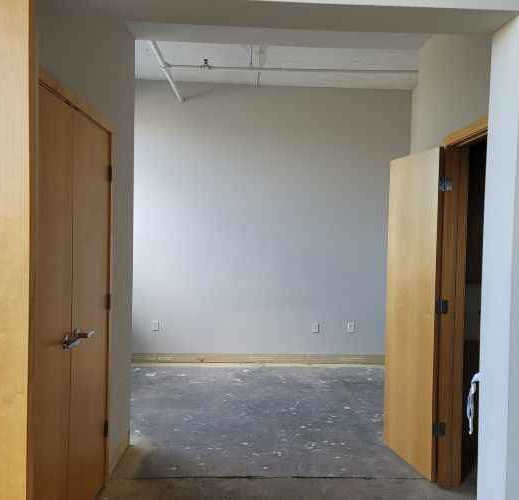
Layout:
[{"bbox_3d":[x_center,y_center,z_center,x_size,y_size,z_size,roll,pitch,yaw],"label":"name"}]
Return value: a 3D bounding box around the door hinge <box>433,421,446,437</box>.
[{"bbox_3d":[1.106,1.105,2.961,0.083,0.090,0.018,1,1,-9],"label":"door hinge"}]

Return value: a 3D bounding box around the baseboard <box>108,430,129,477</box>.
[{"bbox_3d":[-0.921,1.323,3.157,0.016,0.115,0.416,1,1,1],"label":"baseboard"}]

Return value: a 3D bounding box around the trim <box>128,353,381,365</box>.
[{"bbox_3d":[0.090,1.296,5.696,3.155,0.115,0.018,1,1,-3],"label":"trim"}]

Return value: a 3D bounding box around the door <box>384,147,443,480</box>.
[{"bbox_3d":[1.015,0.390,3.208,0.037,2.040,0.567,1,1,-15],"label":"door"}]

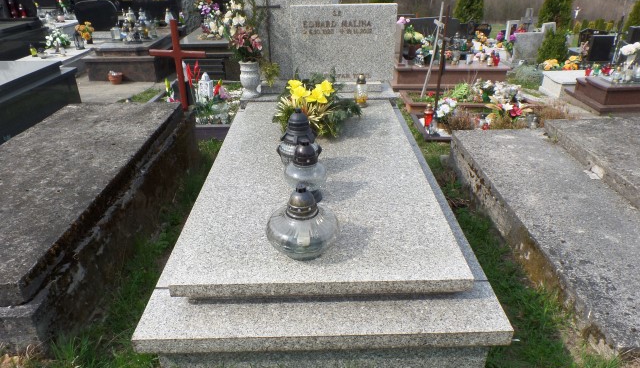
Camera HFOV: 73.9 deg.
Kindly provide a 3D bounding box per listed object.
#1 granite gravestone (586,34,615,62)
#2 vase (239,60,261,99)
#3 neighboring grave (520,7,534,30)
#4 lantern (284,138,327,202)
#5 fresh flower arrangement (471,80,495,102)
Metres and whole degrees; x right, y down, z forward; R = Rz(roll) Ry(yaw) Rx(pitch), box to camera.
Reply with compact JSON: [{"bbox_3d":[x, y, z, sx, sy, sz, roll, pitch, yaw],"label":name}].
[{"bbox_3d":[5.409,-2.603,8.200,0.420,0.540,0.150,-1,29,0],"label":"granite gravestone"},{"bbox_3d":[-0.488,-0.714,2.911,0.150,0.250,0.150,-1,29,0],"label":"vase"},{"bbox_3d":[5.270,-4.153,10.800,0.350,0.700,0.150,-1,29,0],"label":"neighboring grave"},{"bbox_3d":[-0.060,-0.061,1.753,0.173,0.252,0.173,-1,29,0],"label":"lantern"},{"bbox_3d":[1.358,-0.777,3.532,0.210,0.210,0.200,-1,28,0],"label":"fresh flower arrangement"}]

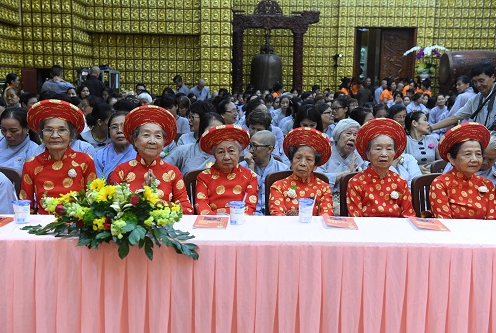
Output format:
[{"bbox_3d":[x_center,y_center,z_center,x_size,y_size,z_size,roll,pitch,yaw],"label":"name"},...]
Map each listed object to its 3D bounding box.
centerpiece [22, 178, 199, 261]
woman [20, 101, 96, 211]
[{"bbox_3d":[-0.649,0.241,2.784,0.830,0.345,0.400,1,9,0],"label":"centerpiece"},{"bbox_3d":[-0.963,0.330,2.883,0.470,1.290,0.700,0,9,-5],"label":"woman"}]

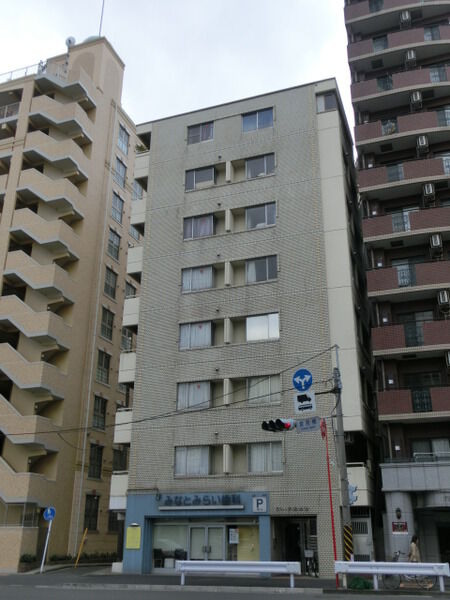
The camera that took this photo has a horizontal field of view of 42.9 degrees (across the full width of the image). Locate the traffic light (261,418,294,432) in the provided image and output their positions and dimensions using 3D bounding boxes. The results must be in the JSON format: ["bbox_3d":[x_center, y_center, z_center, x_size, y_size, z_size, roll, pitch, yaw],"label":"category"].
[{"bbox_3d":[2.020,4.758,21.600,1.200,0.400,0.420,-20,-29,41],"label":"traffic light"}]

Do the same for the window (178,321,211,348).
[{"bbox_3d":[-1.410,1.675,27.075,1.668,1.332,0.120,-7,-24,18],"label":"window"}]

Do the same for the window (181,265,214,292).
[{"bbox_3d":[-1.387,-1.043,28.196,1.668,1.332,0.120,-7,-24,18],"label":"window"}]

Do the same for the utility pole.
[{"bbox_3d":[4.107,5.499,19.885,0.320,8.098,0.320,-7,-23,18],"label":"utility pole"}]

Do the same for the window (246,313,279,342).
[{"bbox_3d":[1.723,1.278,26.062,1.589,1.322,0.120,-7,-24,18],"label":"window"}]

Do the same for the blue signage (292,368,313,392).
[{"bbox_3d":[2.911,3.004,21.400,0.900,0.900,0.060,-17,-28,36],"label":"blue signage"}]

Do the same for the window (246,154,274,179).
[{"bbox_3d":[1.799,-6.702,28.893,1.490,1.228,0.140,-7,-23,18],"label":"window"}]

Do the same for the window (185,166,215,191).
[{"bbox_3d":[-1.341,-6.474,30.438,1.668,1.342,0.120,-7,-24,18],"label":"window"}]

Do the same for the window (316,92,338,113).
[{"bbox_3d":[5.239,-10.242,29.531,0.985,1.226,0.120,-7,-24,18],"label":"window"}]

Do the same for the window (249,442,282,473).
[{"bbox_3d":[1.679,6.595,23.866,1.545,1.332,0.120,-7,-24,18],"label":"window"}]

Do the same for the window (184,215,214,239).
[{"bbox_3d":[-1.327,-3.686,28.886,1.633,1.259,0.140,-7,-23,18],"label":"window"}]

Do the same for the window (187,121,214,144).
[{"bbox_3d":[-1.365,-9.227,31.592,1.570,1.274,0.120,-7,-24,18],"label":"window"}]

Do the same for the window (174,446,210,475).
[{"bbox_3d":[-1.422,6.949,24.709,1.629,1.194,0.140,-7,-23,18],"label":"window"}]

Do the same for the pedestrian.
[{"bbox_3d":[6.437,8.739,19.210,0.380,1.580,0.460,-7,-23,18],"label":"pedestrian"}]

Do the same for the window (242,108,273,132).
[{"bbox_3d":[1.734,-9.381,29.979,1.661,1.173,0.140,-7,-23,18],"label":"window"}]

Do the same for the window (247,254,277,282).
[{"bbox_3d":[1.741,-1.387,26.809,1.469,1.241,0.140,-7,-23,18],"label":"window"}]

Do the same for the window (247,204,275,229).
[{"bbox_3d":[1.788,-4.057,27.849,1.462,1.180,0.140,-7,-23,18],"label":"window"}]

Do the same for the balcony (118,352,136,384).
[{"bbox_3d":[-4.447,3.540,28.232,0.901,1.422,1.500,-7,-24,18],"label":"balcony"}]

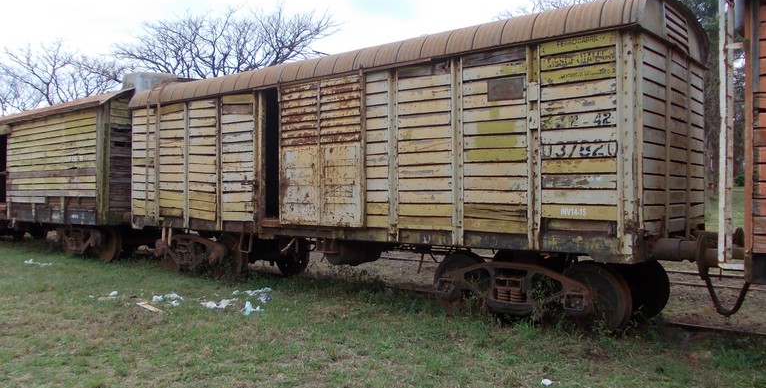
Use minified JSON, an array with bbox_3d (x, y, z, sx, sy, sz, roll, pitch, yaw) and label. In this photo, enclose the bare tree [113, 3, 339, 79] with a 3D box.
[{"bbox_3d":[-7.135,-3.540,27.968,10.216,9.962,9.706,0,1,0],"label":"bare tree"}]

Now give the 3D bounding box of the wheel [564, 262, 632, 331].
[{"bbox_3d":[2.218,1.173,6.746,0.917,0.917,0.140,0,1,40],"label":"wheel"}]

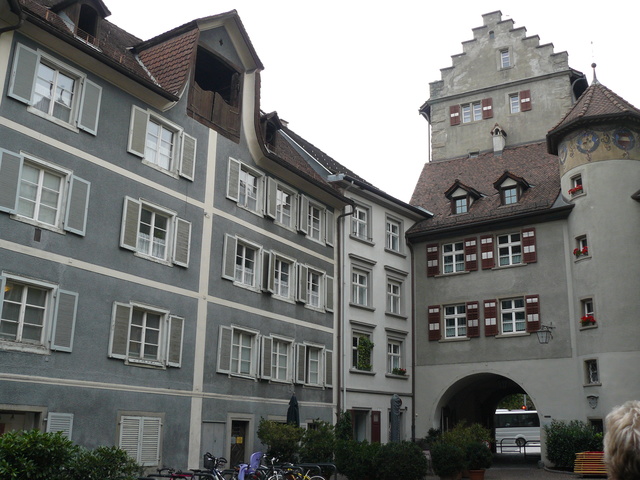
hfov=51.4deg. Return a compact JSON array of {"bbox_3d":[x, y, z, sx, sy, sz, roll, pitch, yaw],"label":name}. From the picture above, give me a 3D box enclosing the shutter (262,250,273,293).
[{"bbox_3d":[-1.873,1.120,23.771,0.060,1.434,0.618,-9,-19,31],"label":"shutter"}]

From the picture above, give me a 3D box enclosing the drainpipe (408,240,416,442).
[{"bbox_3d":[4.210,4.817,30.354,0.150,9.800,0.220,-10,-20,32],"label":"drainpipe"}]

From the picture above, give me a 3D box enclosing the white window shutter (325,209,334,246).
[{"bbox_3d":[0.395,-0.474,26.886,0.050,1.413,0.569,-10,-20,31],"label":"white window shutter"}]

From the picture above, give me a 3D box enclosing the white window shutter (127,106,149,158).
[{"bbox_3d":[-5.257,-3.145,19.353,0.060,1.456,0.649,-9,-19,31],"label":"white window shutter"}]

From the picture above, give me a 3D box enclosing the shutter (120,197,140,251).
[{"bbox_3d":[-5.264,-0.445,18.605,0.060,1.461,0.583,-9,-19,31],"label":"shutter"}]

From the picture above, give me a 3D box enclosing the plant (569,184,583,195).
[{"bbox_3d":[10.991,-2.148,28.600,0.300,0.380,0.550,8,-18,-23],"label":"plant"}]

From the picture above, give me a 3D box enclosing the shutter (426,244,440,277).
[{"bbox_3d":[5.265,0.948,30.955,0.582,1.555,0.050,-10,-20,32],"label":"shutter"}]

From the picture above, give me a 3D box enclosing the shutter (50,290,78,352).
[{"bbox_3d":[-5.999,1.922,15.713,0.050,1.420,0.551,-10,-20,31],"label":"shutter"}]

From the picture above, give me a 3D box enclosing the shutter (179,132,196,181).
[{"bbox_3d":[-4.080,-2.578,20.629,0.050,1.436,0.604,-9,-19,31],"label":"shutter"}]

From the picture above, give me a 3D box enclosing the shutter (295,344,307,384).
[{"bbox_3d":[-0.656,4.415,23.766,0.050,1.396,0.563,-10,-20,31],"label":"shutter"}]

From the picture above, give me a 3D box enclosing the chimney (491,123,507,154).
[{"bbox_3d":[9.438,-5.288,35.155,0.670,1.791,0.600,-10,-20,33],"label":"chimney"}]

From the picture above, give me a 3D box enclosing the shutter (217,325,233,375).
[{"bbox_3d":[-2.962,3.453,20.839,0.050,1.432,0.590,-9,-19,31],"label":"shutter"}]

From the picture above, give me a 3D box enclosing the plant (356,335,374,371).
[{"bbox_3d":[1.977,4.861,28.627,0.400,1.473,0.800,-13,-21,38],"label":"plant"}]

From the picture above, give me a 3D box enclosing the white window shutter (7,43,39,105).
[{"bbox_3d":[-7.309,-4.087,16.475,0.060,1.468,0.619,-9,-19,31],"label":"white window shutter"}]

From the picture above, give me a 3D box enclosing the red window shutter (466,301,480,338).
[{"bbox_3d":[6.829,3.568,29.666,0.586,1.596,0.050,-10,-20,33],"label":"red window shutter"}]

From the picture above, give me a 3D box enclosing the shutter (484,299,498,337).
[{"bbox_3d":[7.397,3.351,28.735,0.561,1.546,0.050,-10,-20,32],"label":"shutter"}]

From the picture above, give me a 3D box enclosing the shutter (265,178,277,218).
[{"bbox_3d":[-1.745,-1.599,24.865,0.060,1.460,0.580,-7,-18,25],"label":"shutter"}]

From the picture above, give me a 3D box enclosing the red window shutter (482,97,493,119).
[{"bbox_3d":[9.189,-7.192,36.466,0.529,1.195,0.050,-7,-18,26],"label":"red window shutter"}]

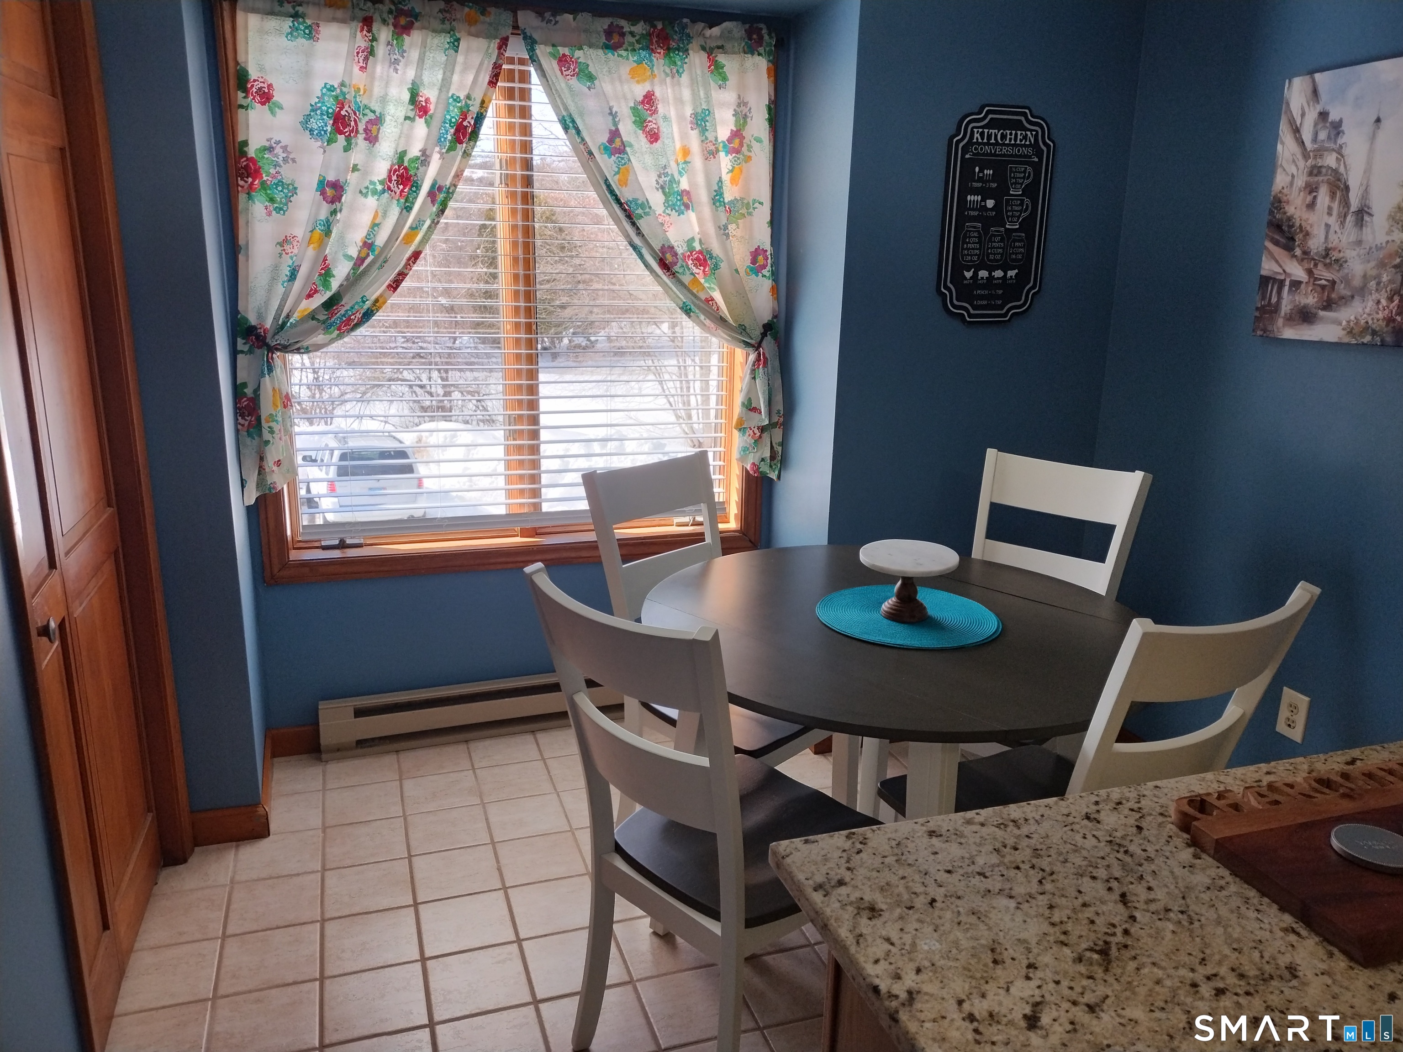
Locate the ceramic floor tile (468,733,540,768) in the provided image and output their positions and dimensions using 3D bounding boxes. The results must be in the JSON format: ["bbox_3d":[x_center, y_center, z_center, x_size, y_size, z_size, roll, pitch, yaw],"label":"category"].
[{"bbox_3d":[-0.613,0.690,3.122,0.198,0.010,0.198,-4,16,-19],"label":"ceramic floor tile"}]

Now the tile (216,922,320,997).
[{"bbox_3d":[-0.922,0.931,2.173,0.197,0.009,0.197,-4,15,-19],"label":"tile"}]

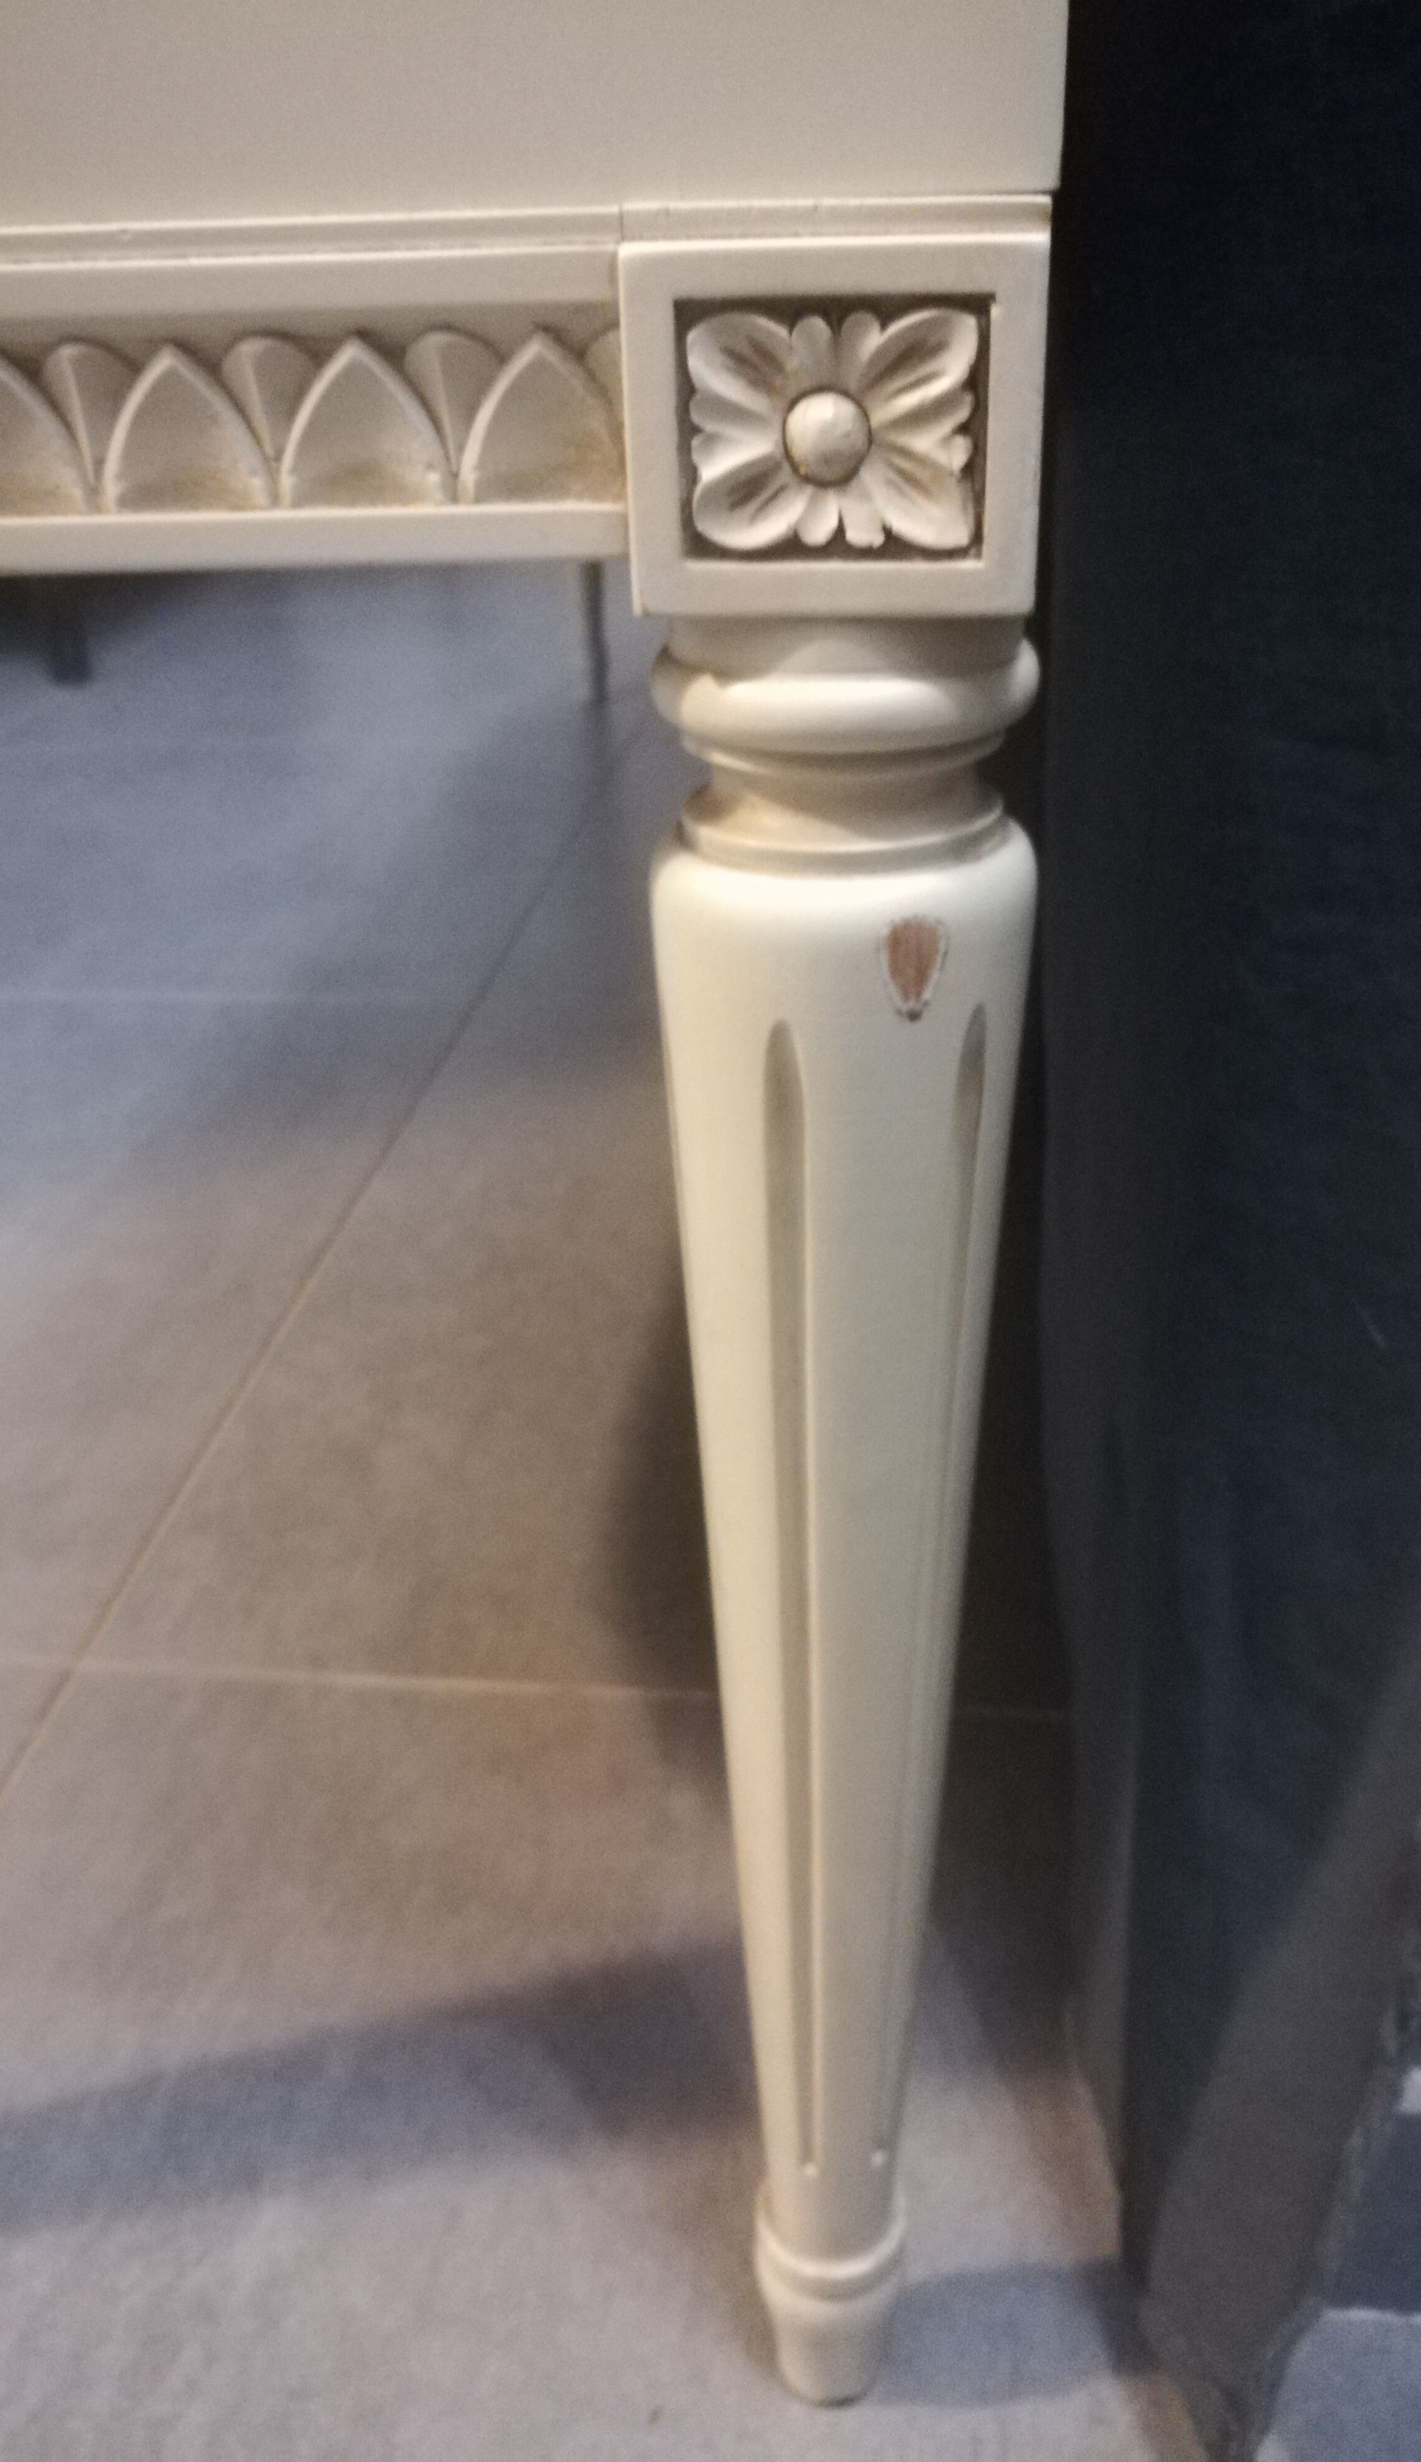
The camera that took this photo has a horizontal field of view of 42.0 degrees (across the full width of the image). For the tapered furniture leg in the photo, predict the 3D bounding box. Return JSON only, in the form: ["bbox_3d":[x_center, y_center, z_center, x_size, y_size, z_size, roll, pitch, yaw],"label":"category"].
[{"bbox_3d":[0.023,0.089,0.336,0.050,0.398,0.050,1,29,5],"label":"tapered furniture leg"}]

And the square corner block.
[{"bbox_3d":[0.017,-0.102,0.230,0.047,0.040,0.046,1,29,5],"label":"square corner block"}]

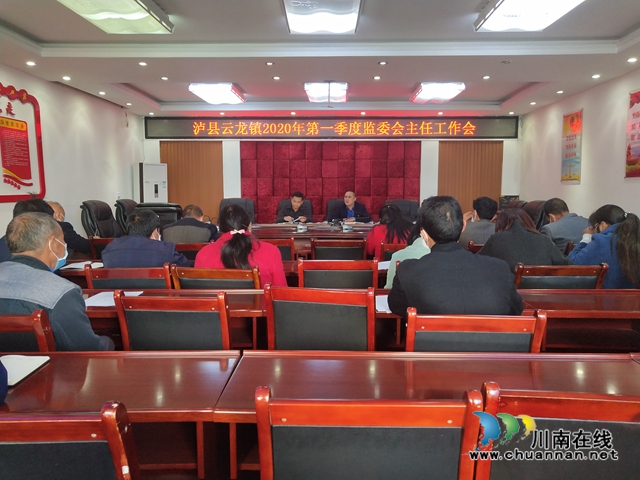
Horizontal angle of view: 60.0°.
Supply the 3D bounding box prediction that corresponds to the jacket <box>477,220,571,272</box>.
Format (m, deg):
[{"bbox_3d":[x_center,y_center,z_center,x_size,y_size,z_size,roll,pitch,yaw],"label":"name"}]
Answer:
[{"bbox_3d":[1.386,0.205,3.814,0.600,0.680,0.500,0,5,2],"label":"jacket"}]

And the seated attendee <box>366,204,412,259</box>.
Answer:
[{"bbox_3d":[0.651,0.290,5.198,0.500,1.240,0.750,0,5,2],"label":"seated attendee"}]

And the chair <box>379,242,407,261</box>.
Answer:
[{"bbox_3d":[0.731,0.441,4.863,0.480,0.910,0.560,0,5,1],"label":"chair"}]

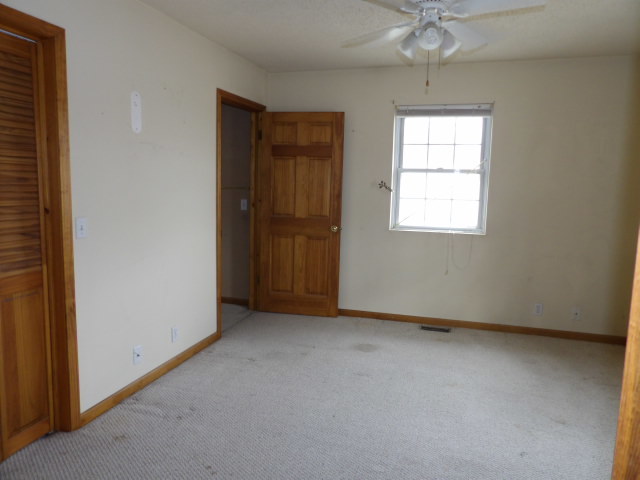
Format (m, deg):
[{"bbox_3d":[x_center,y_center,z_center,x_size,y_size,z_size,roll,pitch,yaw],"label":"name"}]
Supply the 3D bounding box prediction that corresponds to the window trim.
[{"bbox_3d":[1.124,-0.657,4.162,0.886,1.179,0.100,3,8,17],"label":"window trim"}]

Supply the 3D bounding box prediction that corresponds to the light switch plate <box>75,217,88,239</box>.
[{"bbox_3d":[-1.275,-0.063,2.386,0.008,0.116,0.072,3,8,17],"label":"light switch plate"}]

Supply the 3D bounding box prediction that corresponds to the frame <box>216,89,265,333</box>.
[{"bbox_3d":[-0.776,-0.248,4.206,0.135,2.099,0.950,3,8,17],"label":"frame"}]

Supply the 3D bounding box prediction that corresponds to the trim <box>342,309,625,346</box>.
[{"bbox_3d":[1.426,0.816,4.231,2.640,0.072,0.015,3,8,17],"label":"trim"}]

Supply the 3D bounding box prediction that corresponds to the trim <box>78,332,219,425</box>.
[{"bbox_3d":[-1.107,0.909,3.148,0.015,0.073,1.470,3,8,17],"label":"trim"}]

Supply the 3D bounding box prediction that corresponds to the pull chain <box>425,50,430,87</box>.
[{"bbox_3d":[0.550,-0.877,2.270,0.018,0.200,0.018,3,8,17],"label":"pull chain"}]

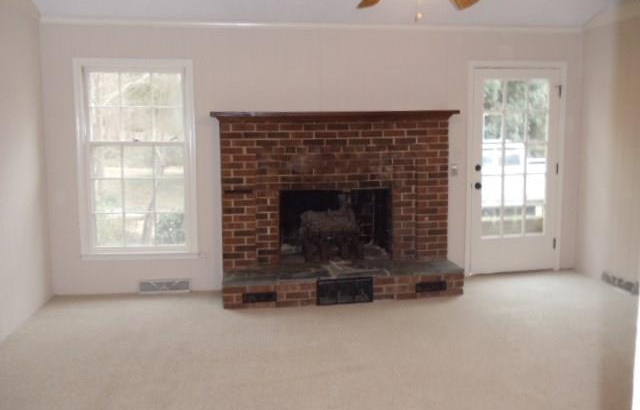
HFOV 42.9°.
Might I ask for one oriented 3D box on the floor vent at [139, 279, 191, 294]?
[{"bbox_3d":[-1.448,0.759,7.595,0.478,0.119,0.025,-2,8,-11],"label":"floor vent"}]

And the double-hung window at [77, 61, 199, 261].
[{"bbox_3d":[-1.663,-0.417,7.416,1.052,1.789,0.120,-2,8,-11],"label":"double-hung window"}]

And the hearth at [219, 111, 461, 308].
[{"bbox_3d":[0.157,-0.029,7.408,2.270,1.647,0.820,-2,8,-11],"label":"hearth"}]

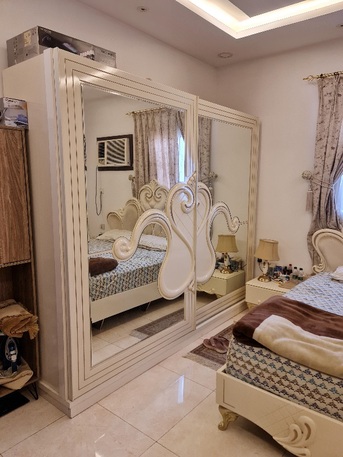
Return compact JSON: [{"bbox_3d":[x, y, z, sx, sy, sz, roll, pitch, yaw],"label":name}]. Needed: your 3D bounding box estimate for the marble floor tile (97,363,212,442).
[{"bbox_3d":[-0.117,1.170,2.304,0.595,0.012,0.600,7,11,39],"label":"marble floor tile"}]

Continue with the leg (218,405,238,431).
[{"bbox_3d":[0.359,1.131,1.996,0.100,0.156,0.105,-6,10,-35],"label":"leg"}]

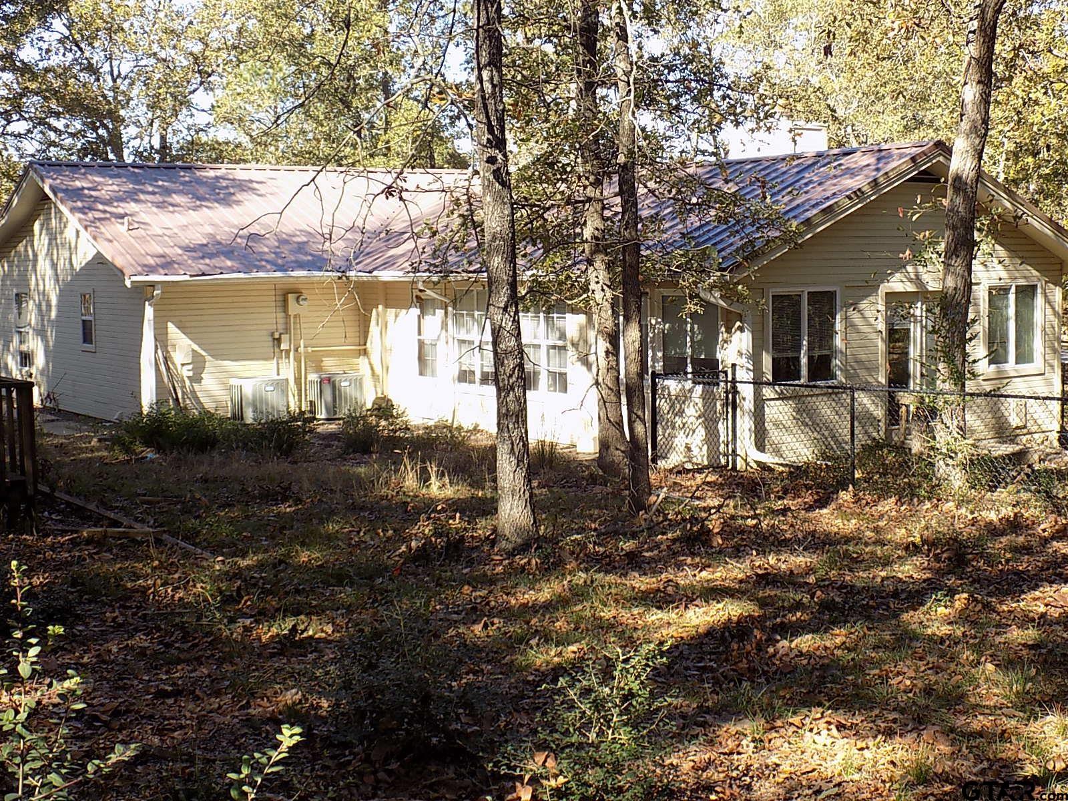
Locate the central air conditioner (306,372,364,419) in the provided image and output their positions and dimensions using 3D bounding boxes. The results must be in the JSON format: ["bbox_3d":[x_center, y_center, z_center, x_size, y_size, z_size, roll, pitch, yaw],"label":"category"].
[{"bbox_3d":[-3.567,-0.085,25.650,0.788,0.731,0.788,-5,7,-36],"label":"central air conditioner"}]

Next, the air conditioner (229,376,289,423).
[{"bbox_3d":[-4.785,-0.002,24.705,0.789,0.715,0.789,-5,7,-36],"label":"air conditioner"}]

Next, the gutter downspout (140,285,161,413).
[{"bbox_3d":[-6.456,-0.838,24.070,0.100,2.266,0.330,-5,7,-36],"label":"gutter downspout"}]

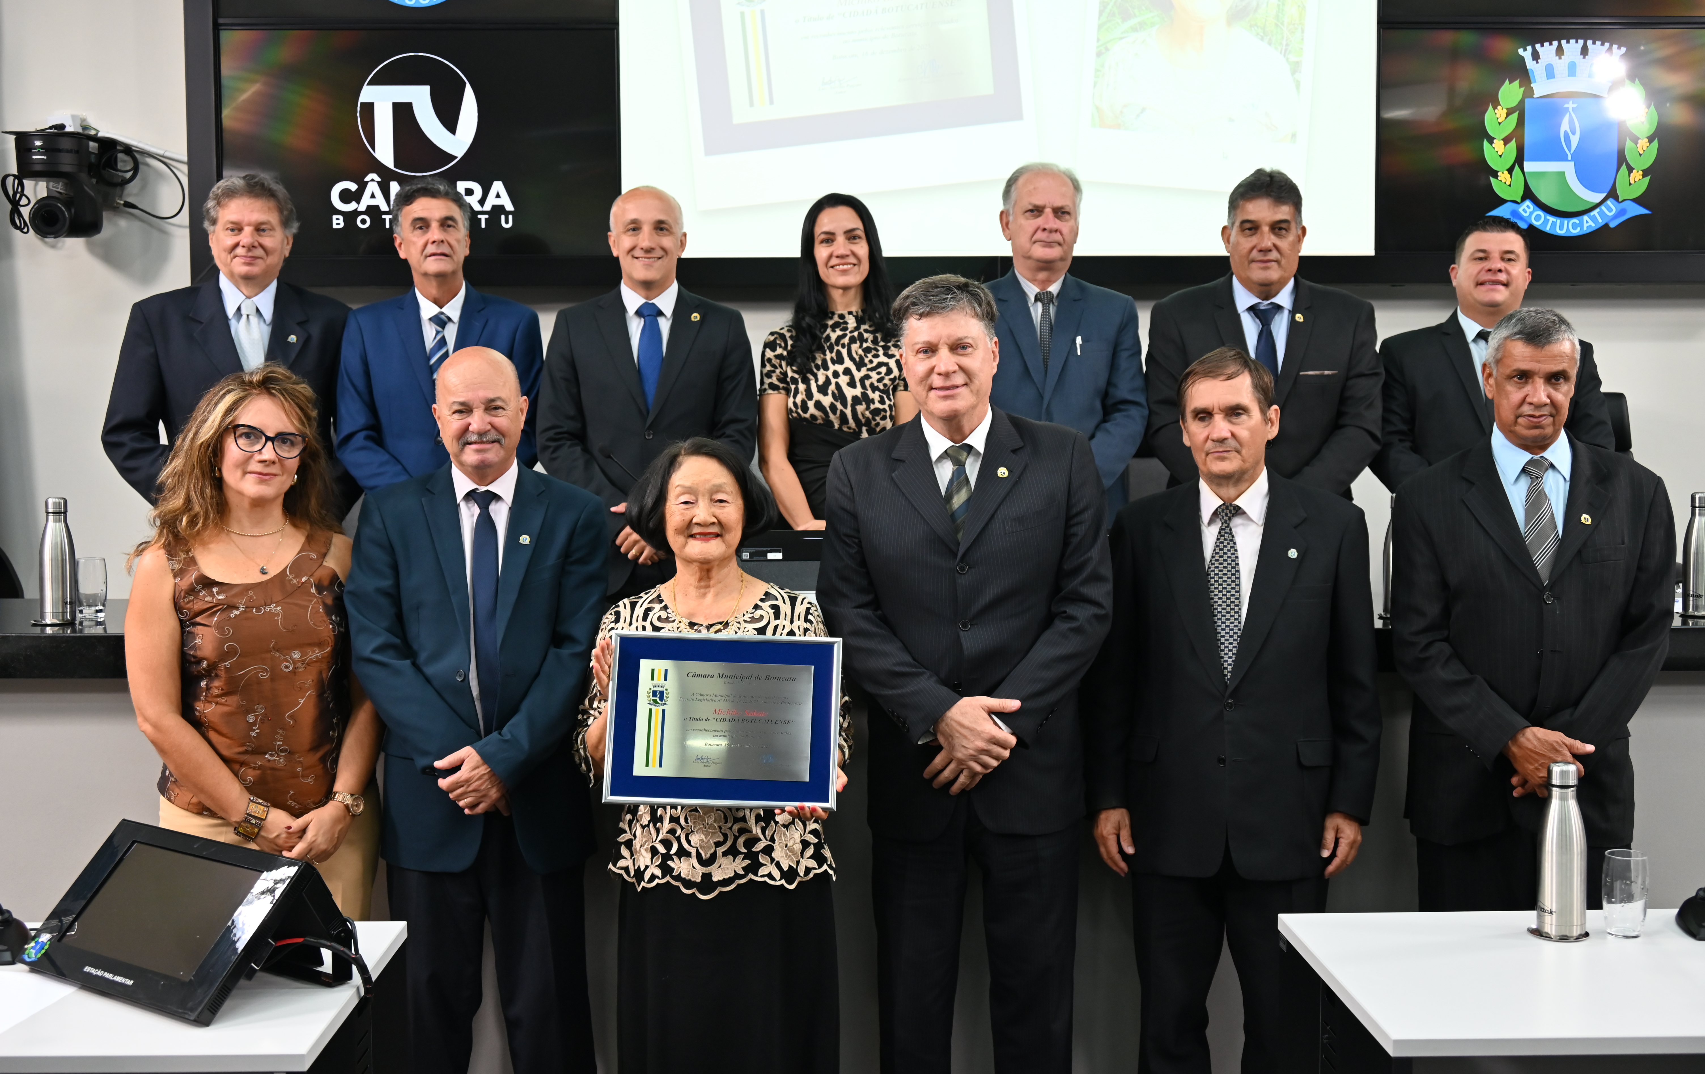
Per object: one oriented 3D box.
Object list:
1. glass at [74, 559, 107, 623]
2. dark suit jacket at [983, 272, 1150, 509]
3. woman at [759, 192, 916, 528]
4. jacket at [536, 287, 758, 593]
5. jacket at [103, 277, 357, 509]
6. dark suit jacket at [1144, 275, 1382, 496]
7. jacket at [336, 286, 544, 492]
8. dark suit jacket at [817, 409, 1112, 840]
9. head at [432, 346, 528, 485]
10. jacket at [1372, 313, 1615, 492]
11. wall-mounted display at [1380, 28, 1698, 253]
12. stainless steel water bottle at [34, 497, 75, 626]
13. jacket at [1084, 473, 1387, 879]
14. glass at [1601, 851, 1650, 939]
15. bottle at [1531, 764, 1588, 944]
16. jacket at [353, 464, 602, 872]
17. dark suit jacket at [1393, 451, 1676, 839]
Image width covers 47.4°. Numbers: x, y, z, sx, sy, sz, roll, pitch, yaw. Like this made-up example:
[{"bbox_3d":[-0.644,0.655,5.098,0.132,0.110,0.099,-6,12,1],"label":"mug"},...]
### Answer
[{"bbox_3d":[-1.520,0.106,3.881,0.067,0.123,0.067,0,4,-1],"label":"glass"},{"bbox_3d":[0.446,-0.248,4.625,0.530,0.770,0.300,0,4,3],"label":"dark suit jacket"},{"bbox_3d":[-0.025,0.036,4.598,0.420,1.691,0.340,0,4,-2],"label":"woman"},{"bbox_3d":[-0.482,-0.214,4.595,0.520,0.750,0.340,-1,4,-6],"label":"jacket"},{"bbox_3d":[-1.454,-0.230,4.605,0.610,0.770,0.320,-1,4,-13],"label":"jacket"},{"bbox_3d":[0.976,-0.239,4.625,0.565,0.770,0.310,0,4,10],"label":"dark suit jacket"},{"bbox_3d":[-0.966,-0.216,4.587,0.488,0.750,0.340,-1,4,-8],"label":"jacket"},{"bbox_3d":[0.196,0.156,3.387,0.510,0.754,0.350,0,4,2],"label":"dark suit jacket"},{"bbox_3d":[-0.677,-0.222,3.530,0.175,0.250,0.215,-1,4,-7],"label":"head"},{"bbox_3d":[1.522,-0.161,4.645,0.570,0.760,0.310,1,4,18],"label":"jacket"},{"bbox_3d":[1.989,-1.101,5.408,1.100,0.635,0.070,0,4,-2],"label":"wall-mounted display"},{"bbox_3d":[-1.647,0.050,4.011,0.075,0.257,0.075,0,4,0],"label":"stainless steel water bottle"},{"bbox_3d":[0.716,0.256,3.664,0.540,0.740,0.290,0,4,8],"label":"jacket"},{"bbox_3d":[1.150,0.531,2.889,0.069,0.119,0.069,0,4,-1],"label":"glass"},{"bbox_3d":[1.072,0.471,2.932,0.075,0.257,0.075,0,4,0],"label":"bottle"},{"bbox_3d":[-0.698,0.241,3.645,0.485,0.750,0.310,-1,4,-7],"label":"jacket"},{"bbox_3d":[1.194,0.191,3.426,0.495,0.726,0.350,0,4,8],"label":"dark suit jacket"}]

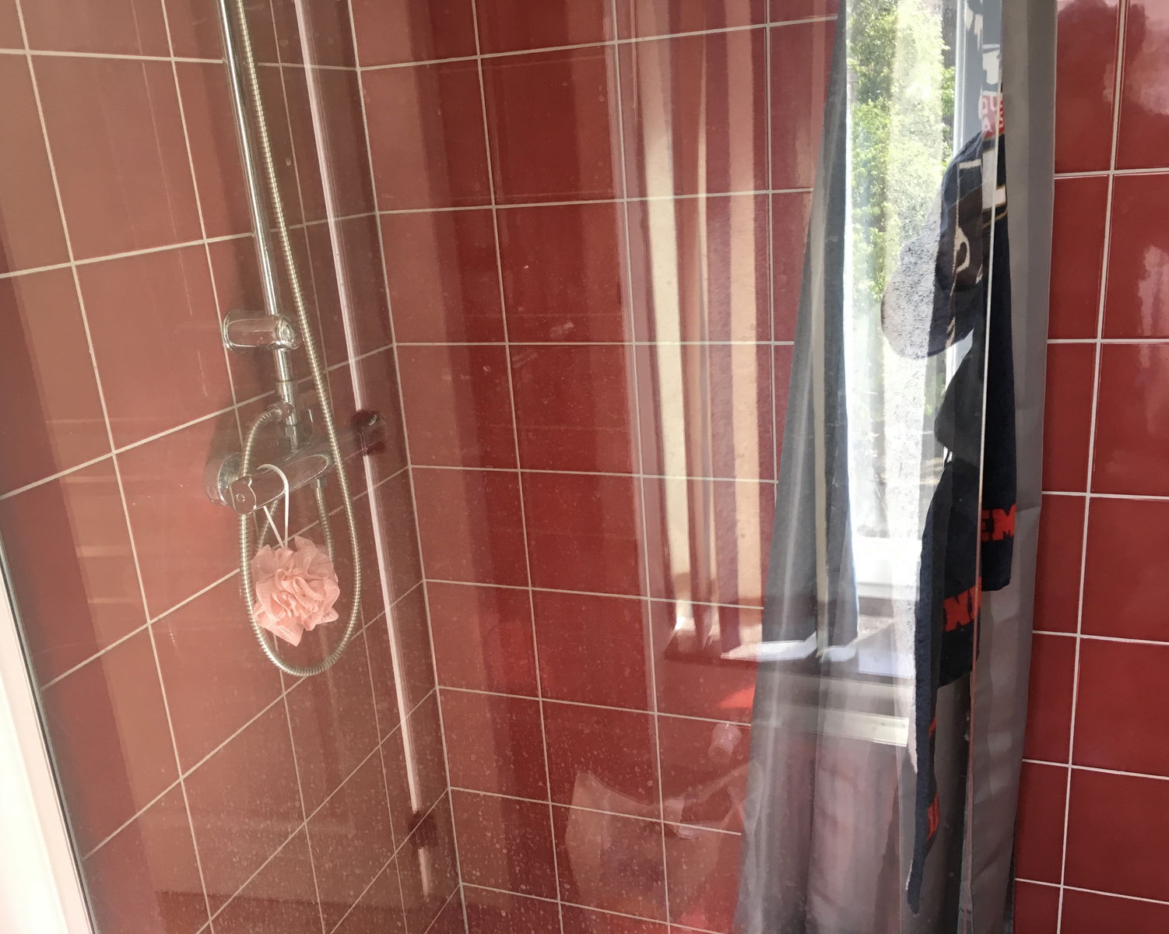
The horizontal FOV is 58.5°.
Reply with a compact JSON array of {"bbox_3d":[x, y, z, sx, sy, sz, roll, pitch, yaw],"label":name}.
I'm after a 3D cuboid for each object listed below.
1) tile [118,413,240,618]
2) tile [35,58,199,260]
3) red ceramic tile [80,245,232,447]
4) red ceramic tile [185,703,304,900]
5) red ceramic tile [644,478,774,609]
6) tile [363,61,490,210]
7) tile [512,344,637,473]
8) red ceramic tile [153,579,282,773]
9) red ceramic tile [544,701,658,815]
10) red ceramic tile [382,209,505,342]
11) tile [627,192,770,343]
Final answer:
[{"bbox_3d":[-0.465,0.050,1.232,0.010,0.198,0.198,2,18,21],"label":"tile"},{"bbox_3d":[-0.491,-0.331,1.108,0.009,0.197,0.196,2,18,21],"label":"tile"},{"bbox_3d":[-0.477,-0.140,1.167,0.009,0.197,0.196,2,18,21],"label":"red ceramic tile"},{"bbox_3d":[-0.434,0.432,1.343,0.009,0.197,0.196,2,18,21],"label":"red ceramic tile"},{"bbox_3d":[0.189,0.112,1.555,0.198,0.198,0.010,2,18,21],"label":"red ceramic tile"},{"bbox_3d":[-0.226,-0.475,1.512,0.192,0.197,0.010,2,18,20],"label":"tile"},{"bbox_3d":[-0.013,-0.087,1.567,0.198,0.198,0.010,2,18,21],"label":"tile"},{"bbox_3d":[-0.451,0.242,1.291,0.010,0.198,0.198,2,18,21],"label":"red ceramic tile"},{"bbox_3d":[0.030,0.486,1.735,0.197,0.197,0.010,2,18,20],"label":"red ceramic tile"},{"bbox_3d":[-0.211,-0.283,1.567,0.192,0.197,0.009,2,18,20],"label":"red ceramic tile"},{"bbox_3d":[0.159,-0.270,1.432,0.196,0.197,0.010,2,18,20],"label":"tile"}]

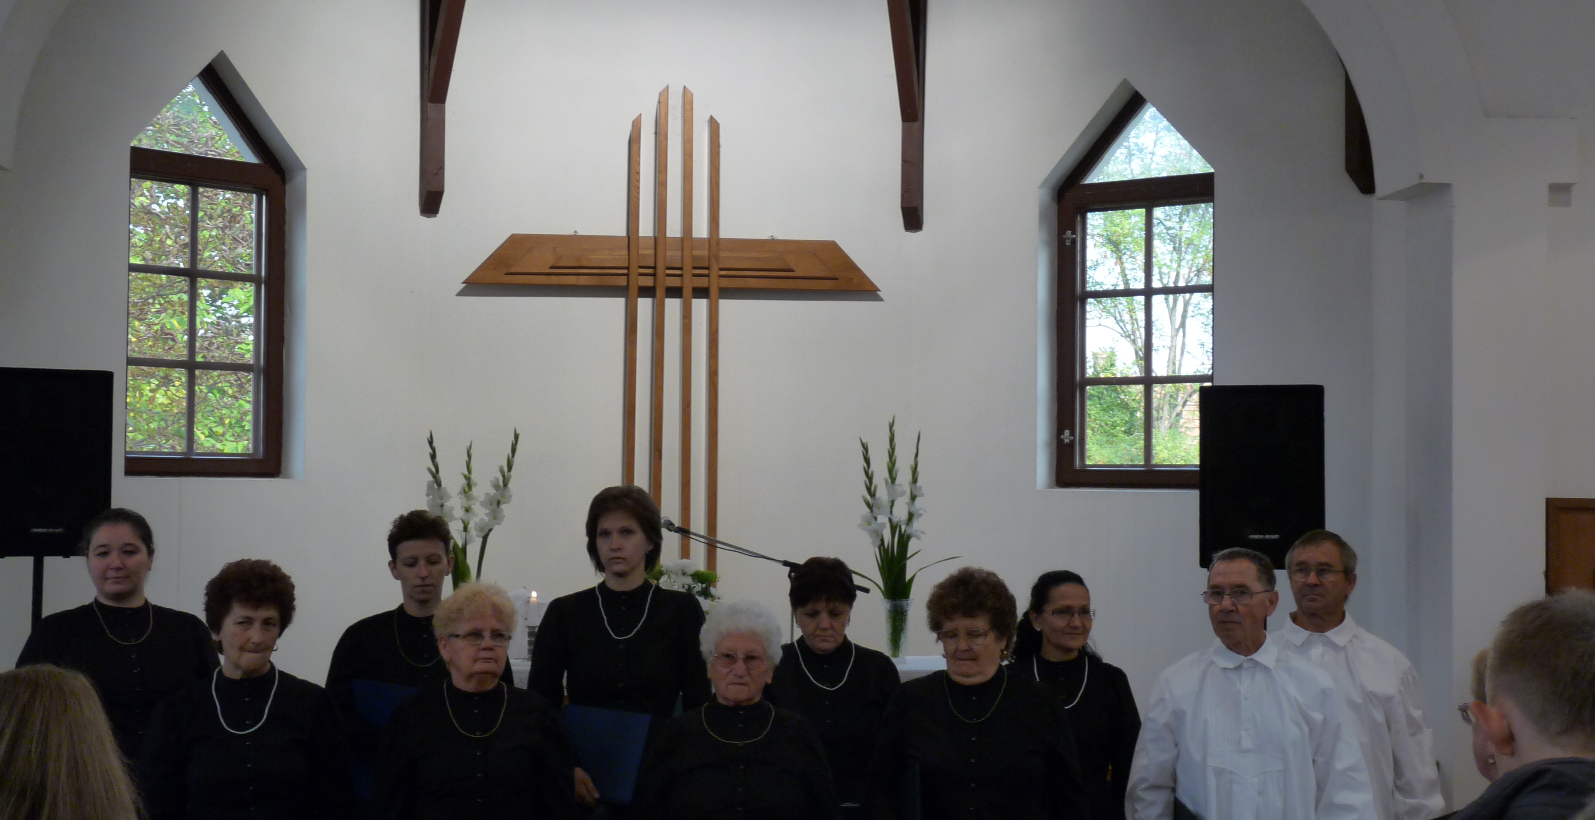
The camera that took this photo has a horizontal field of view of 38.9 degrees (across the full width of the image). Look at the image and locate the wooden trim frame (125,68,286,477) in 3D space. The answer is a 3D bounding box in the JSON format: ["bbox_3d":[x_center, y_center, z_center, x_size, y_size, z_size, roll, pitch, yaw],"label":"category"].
[{"bbox_3d":[-2.312,-0.545,8.626,0.100,1.613,0.794,-1,-2,39],"label":"wooden trim frame"}]

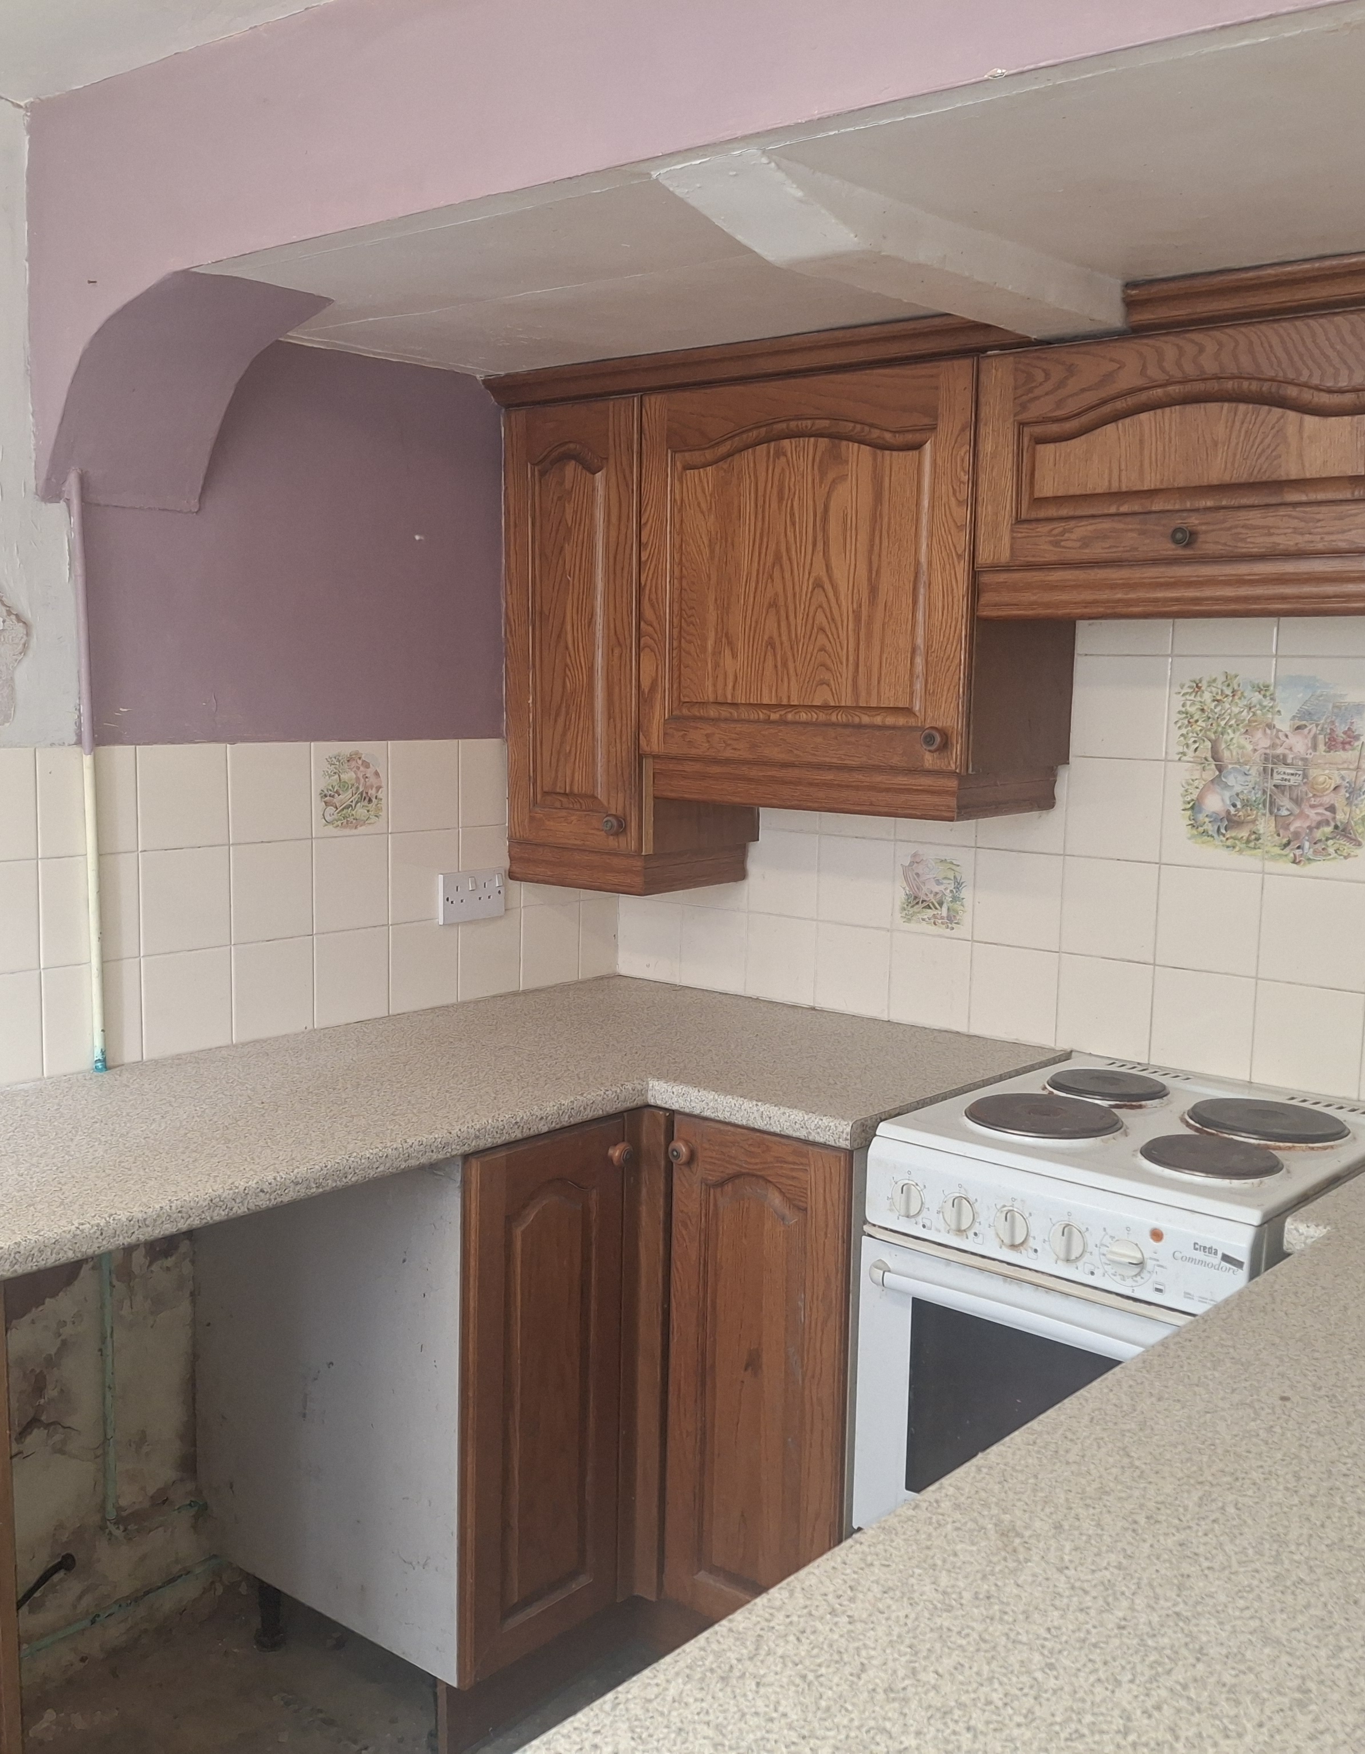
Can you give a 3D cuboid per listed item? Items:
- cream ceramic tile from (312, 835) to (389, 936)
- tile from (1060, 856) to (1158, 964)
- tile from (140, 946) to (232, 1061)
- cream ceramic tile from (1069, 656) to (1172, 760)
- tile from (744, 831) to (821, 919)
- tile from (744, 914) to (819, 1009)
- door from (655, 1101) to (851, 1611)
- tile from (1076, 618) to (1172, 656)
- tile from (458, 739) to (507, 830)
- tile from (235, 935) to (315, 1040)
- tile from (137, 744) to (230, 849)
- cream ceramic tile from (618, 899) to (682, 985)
[{"bbox_3d":[-0.536,0.010,2.728,0.010,0.151,0.151,7,9,40],"label":"cream ceramic tile"},{"bbox_3d":[0.640,0.049,2.518,0.149,0.149,0.009,7,9,39],"label":"tile"},{"bbox_3d":[-0.731,0.183,2.488,0.009,0.148,0.149,7,9,41],"label":"tile"},{"bbox_3d":[0.650,-0.252,2.491,0.150,0.150,0.010,7,9,39],"label":"cream ceramic tile"},{"bbox_3d":[0.178,-0.006,2.915,0.150,0.150,0.010,7,9,39],"label":"tile"},{"bbox_3d":[0.173,0.143,2.917,0.149,0.147,0.009,7,9,39],"label":"tile"},{"bbox_3d":[0.102,0.699,2.310,0.295,0.717,0.021,7,9,39],"label":"door"},{"bbox_3d":[0.659,-0.404,2.500,0.150,0.150,0.007,7,9,39],"label":"tile"},{"bbox_3d":[-0.329,-0.164,2.905,0.010,0.150,0.150,7,9,40],"label":"tile"},{"bbox_3d":[-0.639,0.174,2.631,0.010,0.151,0.151,7,9,40],"label":"tile"},{"bbox_3d":[-0.735,-0.117,2.479,0.010,0.151,0.151,7,9,40],"label":"tile"},{"bbox_3d":[-0.061,0.116,3.107,0.149,0.147,0.009,7,9,39],"label":"cream ceramic tile"}]

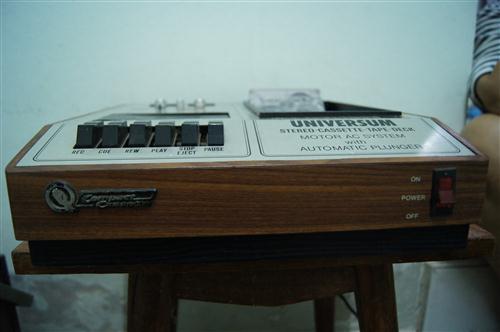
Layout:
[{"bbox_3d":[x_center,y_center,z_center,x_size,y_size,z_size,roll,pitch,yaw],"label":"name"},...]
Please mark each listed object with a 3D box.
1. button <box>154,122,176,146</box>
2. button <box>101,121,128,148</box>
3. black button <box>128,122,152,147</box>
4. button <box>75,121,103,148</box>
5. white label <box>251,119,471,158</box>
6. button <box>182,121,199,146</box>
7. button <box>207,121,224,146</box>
[{"bbox_3d":[-0.070,-0.026,0.310,0.012,0.019,0.021,-1,13,-4],"label":"button"},{"bbox_3d":[-0.111,-0.025,0.307,0.012,0.019,0.021,-1,13,-4],"label":"button"},{"bbox_3d":[-0.090,-0.026,0.309,0.012,0.019,0.021,-1,13,-4],"label":"black button"},{"bbox_3d":[-0.131,-0.025,0.305,0.012,0.019,0.021,-1,13,-4],"label":"button"},{"bbox_3d":[0.090,-0.026,0.327,0.168,0.002,0.073,-1,31,-4],"label":"white label"},{"bbox_3d":[-0.049,-0.027,0.312,0.013,0.019,0.021,-1,13,-4],"label":"button"},{"bbox_3d":[-0.028,-0.027,0.313,0.013,0.019,0.021,-1,13,-4],"label":"button"}]

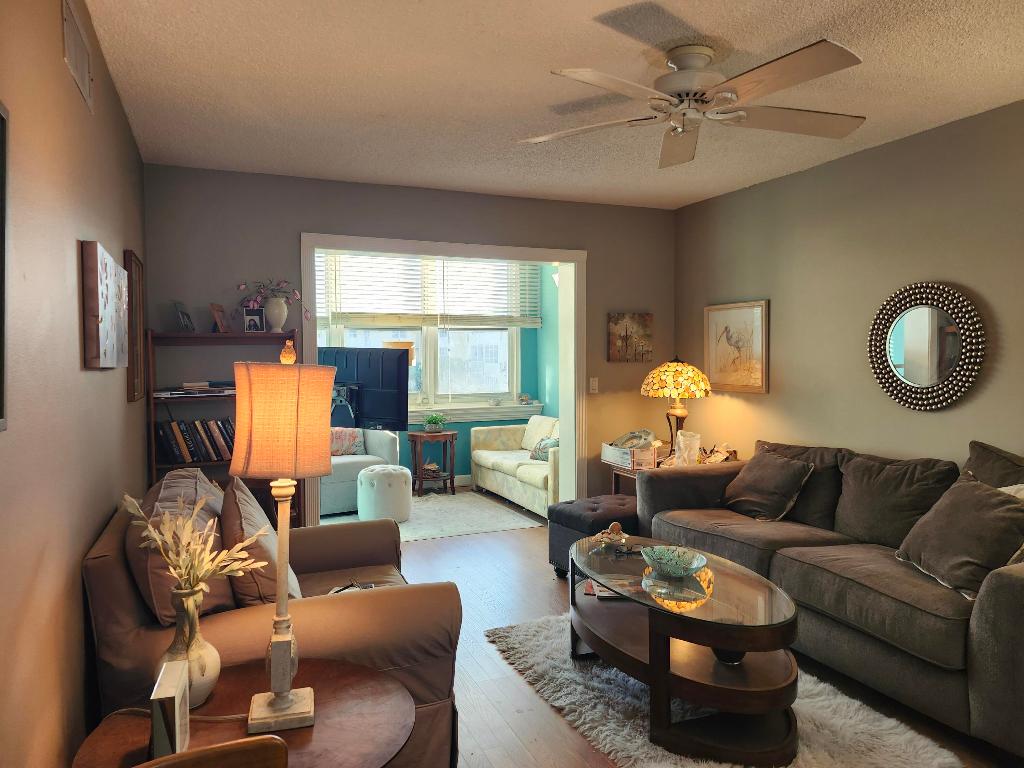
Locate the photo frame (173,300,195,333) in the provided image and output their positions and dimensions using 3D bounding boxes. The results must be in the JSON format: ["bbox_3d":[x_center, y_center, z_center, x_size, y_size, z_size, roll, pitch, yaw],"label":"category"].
[{"bbox_3d":[-1.778,-0.358,3.686,0.030,0.170,0.130,-20,-3,16],"label":"photo frame"}]

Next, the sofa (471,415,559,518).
[{"bbox_3d":[0.321,0.705,6.319,0.790,0.780,1.760,-1,3,-24],"label":"sofa"}]

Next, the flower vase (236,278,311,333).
[{"bbox_3d":[-1.409,-0.464,4.019,0.402,0.324,0.300,-2,3,-24],"label":"flower vase"}]

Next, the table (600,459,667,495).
[{"bbox_3d":[1.047,0.847,4.606,0.580,0.545,0.580,-2,3,-24],"label":"table"}]

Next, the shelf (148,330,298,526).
[{"bbox_3d":[-1.645,0.431,3.969,0.785,1.482,0.280,-2,3,-24],"label":"shelf"}]

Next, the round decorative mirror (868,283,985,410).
[{"bbox_3d":[2.030,-0.185,3.362,0.050,0.625,0.620,-1,3,-24],"label":"round decorative mirror"}]

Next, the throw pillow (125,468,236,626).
[{"bbox_3d":[-1.065,0.492,2.253,0.190,0.450,0.450,-7,4,-8],"label":"throw pillow"}]

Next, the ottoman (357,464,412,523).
[{"bbox_3d":[-1.066,0.907,5.708,0.455,0.420,0.455,-1,3,-24],"label":"ottoman"}]

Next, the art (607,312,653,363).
[{"bbox_3d":[0.900,-0.352,5.197,0.393,0.372,0.035,-2,3,-24],"label":"art"}]

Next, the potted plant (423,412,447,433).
[{"bbox_3d":[-0.728,0.359,6.443,0.217,0.189,0.217,-2,3,-24],"label":"potted plant"}]

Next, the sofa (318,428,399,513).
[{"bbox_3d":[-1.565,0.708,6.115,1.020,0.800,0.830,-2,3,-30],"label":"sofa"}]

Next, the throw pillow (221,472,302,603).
[{"bbox_3d":[-0.872,0.516,2.339,0.170,0.450,0.430,-21,9,-18],"label":"throw pillow"}]

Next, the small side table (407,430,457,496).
[{"bbox_3d":[-0.753,0.751,6.456,0.400,0.595,0.300,-2,3,-24],"label":"small side table"}]

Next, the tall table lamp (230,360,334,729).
[{"bbox_3d":[-0.477,0.304,1.427,0.210,0.790,0.210,-1,2,-14],"label":"tall table lamp"}]

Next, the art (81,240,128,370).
[{"bbox_3d":[-1.352,-0.240,2.288,0.036,0.370,0.720,-1,3,-24],"label":"art"}]

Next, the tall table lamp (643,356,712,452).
[{"bbox_3d":[1.088,0.162,4.536,0.465,0.690,0.465,0,2,0],"label":"tall table lamp"}]

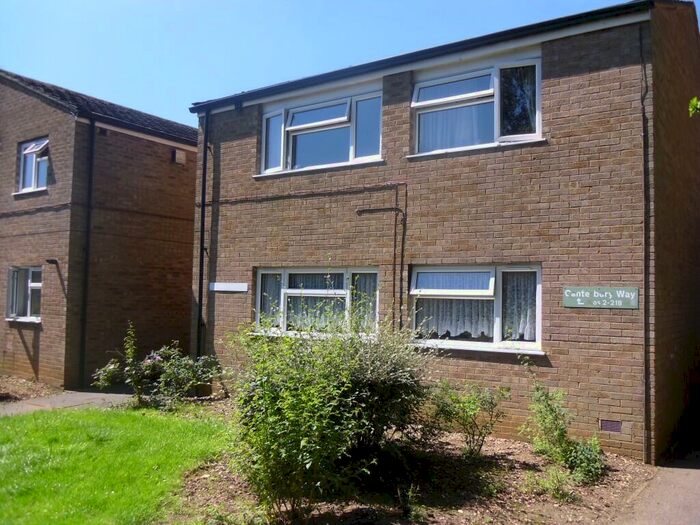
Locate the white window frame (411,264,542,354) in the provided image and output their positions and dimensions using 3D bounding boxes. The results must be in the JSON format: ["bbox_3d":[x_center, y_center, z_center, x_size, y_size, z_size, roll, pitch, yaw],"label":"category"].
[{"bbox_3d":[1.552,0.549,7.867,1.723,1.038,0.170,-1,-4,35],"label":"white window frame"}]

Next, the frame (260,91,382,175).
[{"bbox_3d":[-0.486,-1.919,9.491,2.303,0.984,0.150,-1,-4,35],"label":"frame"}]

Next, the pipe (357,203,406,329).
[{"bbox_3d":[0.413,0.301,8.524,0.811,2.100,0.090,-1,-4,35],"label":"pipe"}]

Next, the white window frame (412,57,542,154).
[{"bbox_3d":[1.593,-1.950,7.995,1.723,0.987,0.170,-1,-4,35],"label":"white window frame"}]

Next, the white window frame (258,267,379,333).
[{"bbox_3d":[-0.546,0.581,9.388,2.337,1.000,0.130,-1,-4,35],"label":"white window frame"}]

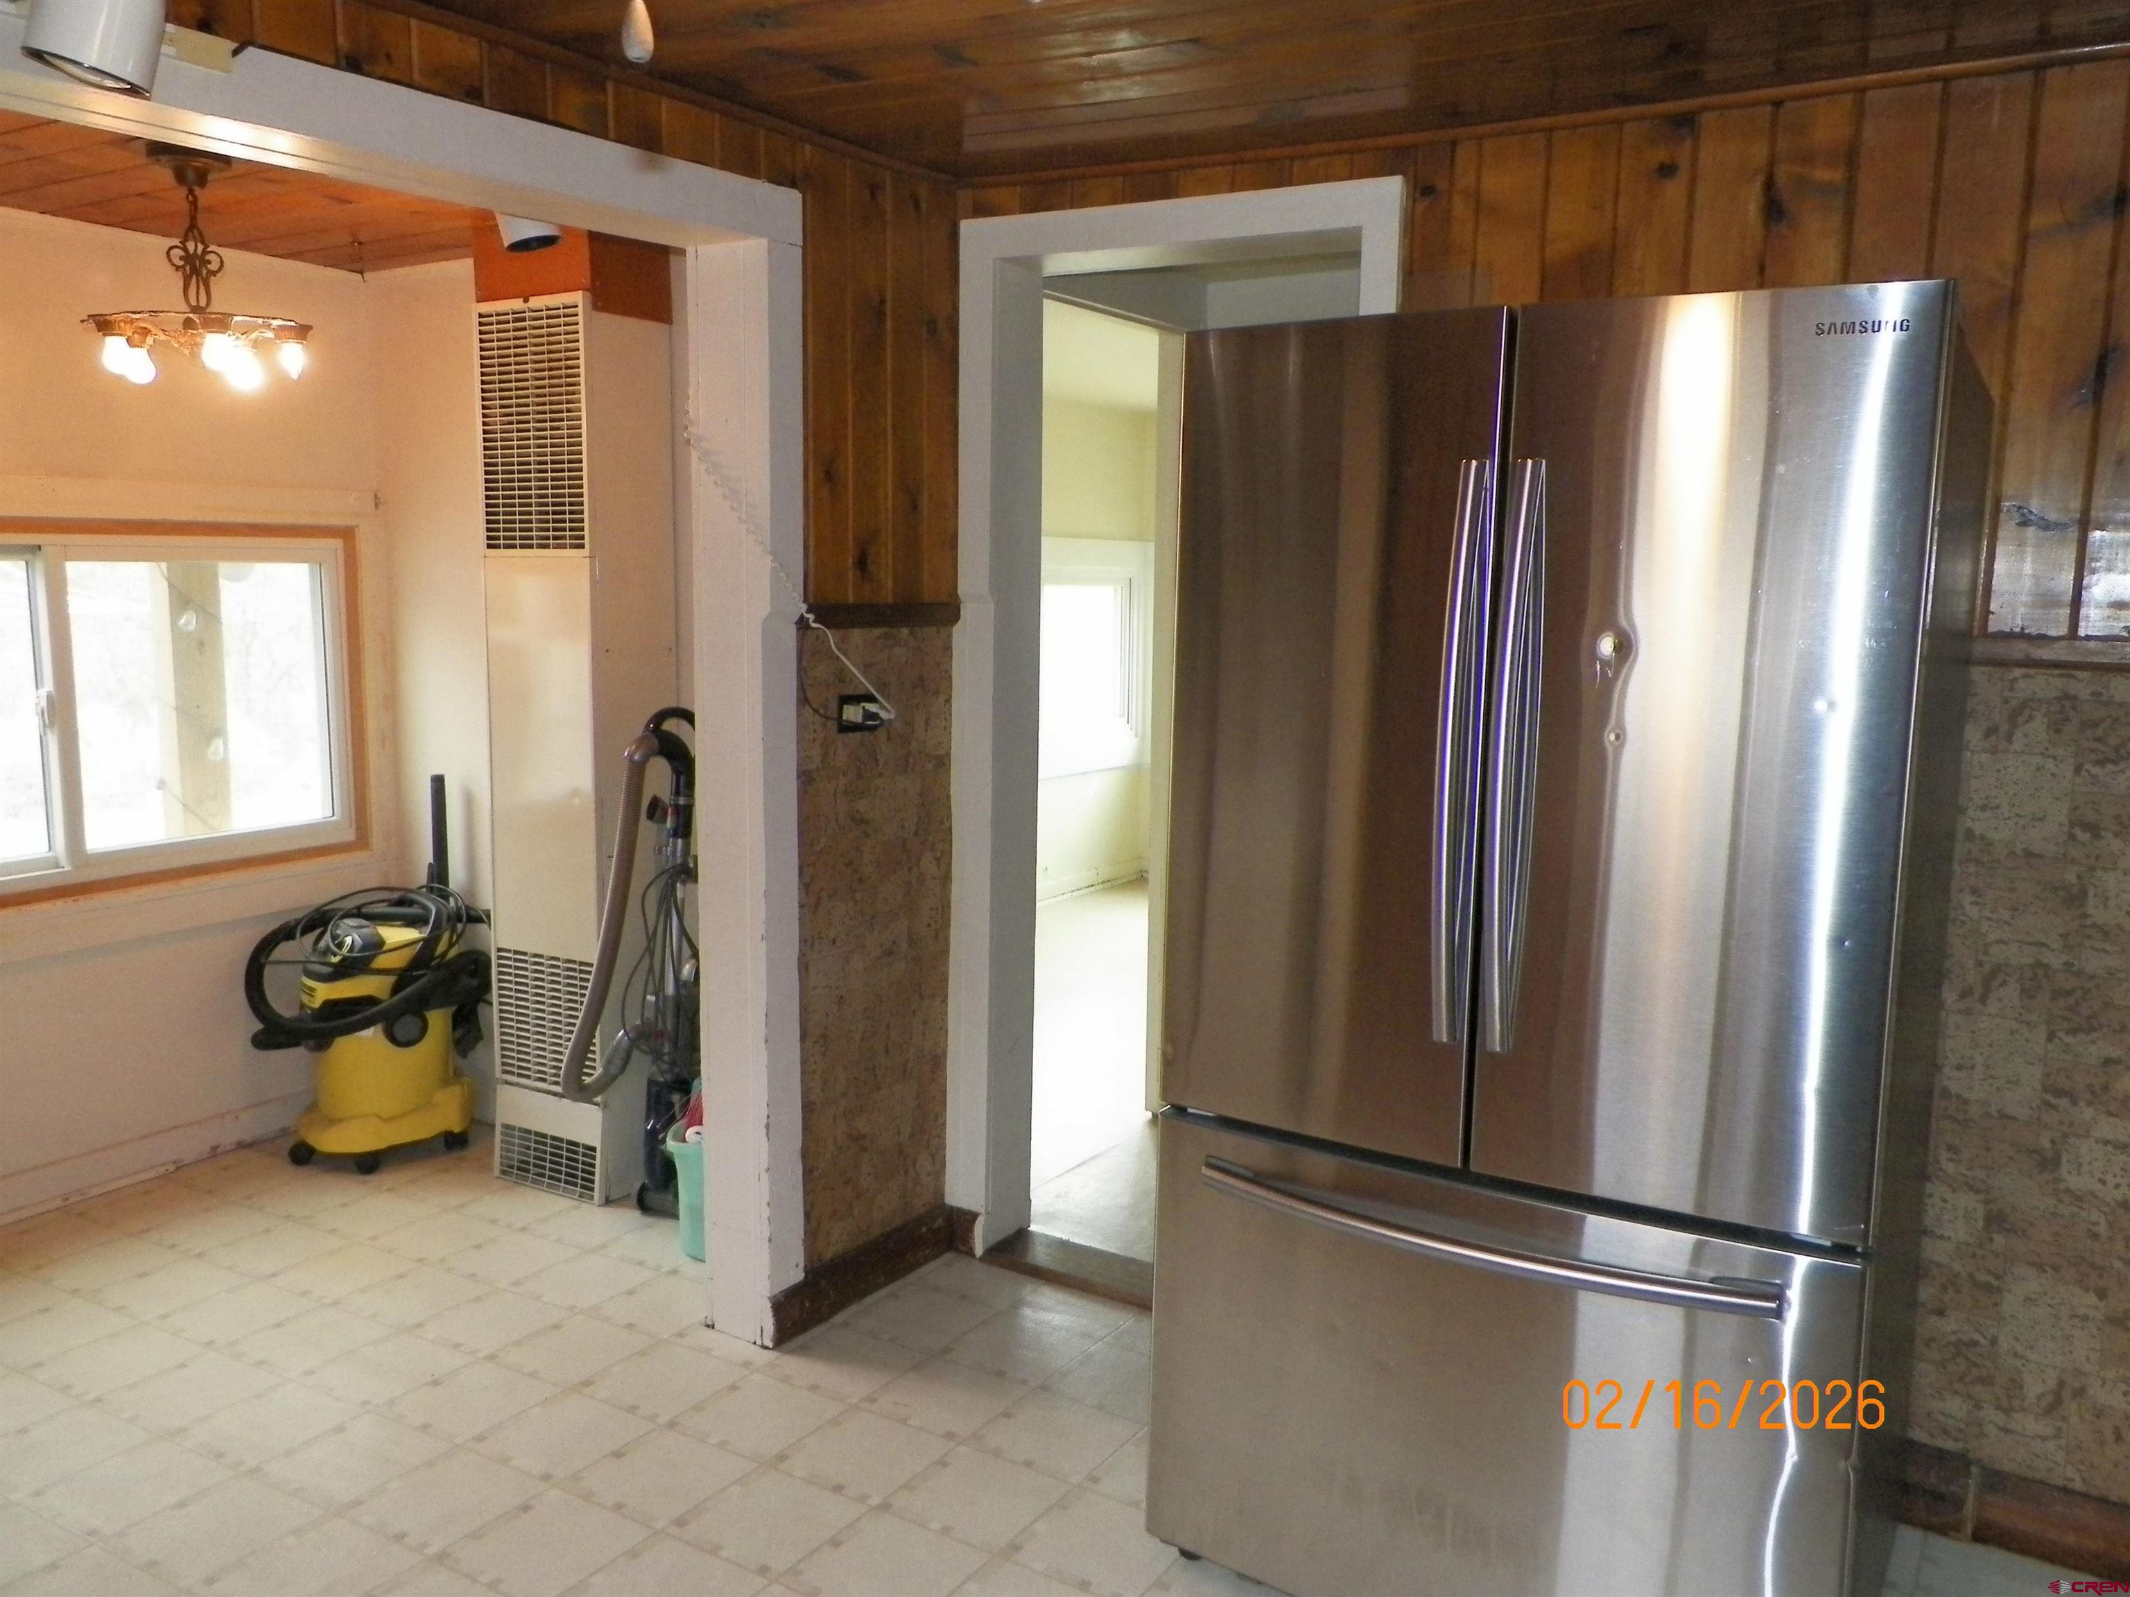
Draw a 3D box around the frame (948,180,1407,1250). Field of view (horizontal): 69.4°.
[{"bbox_3d":[0.196,-0.044,3.019,0.920,2.130,0.160,6,9,32],"label":"frame"}]

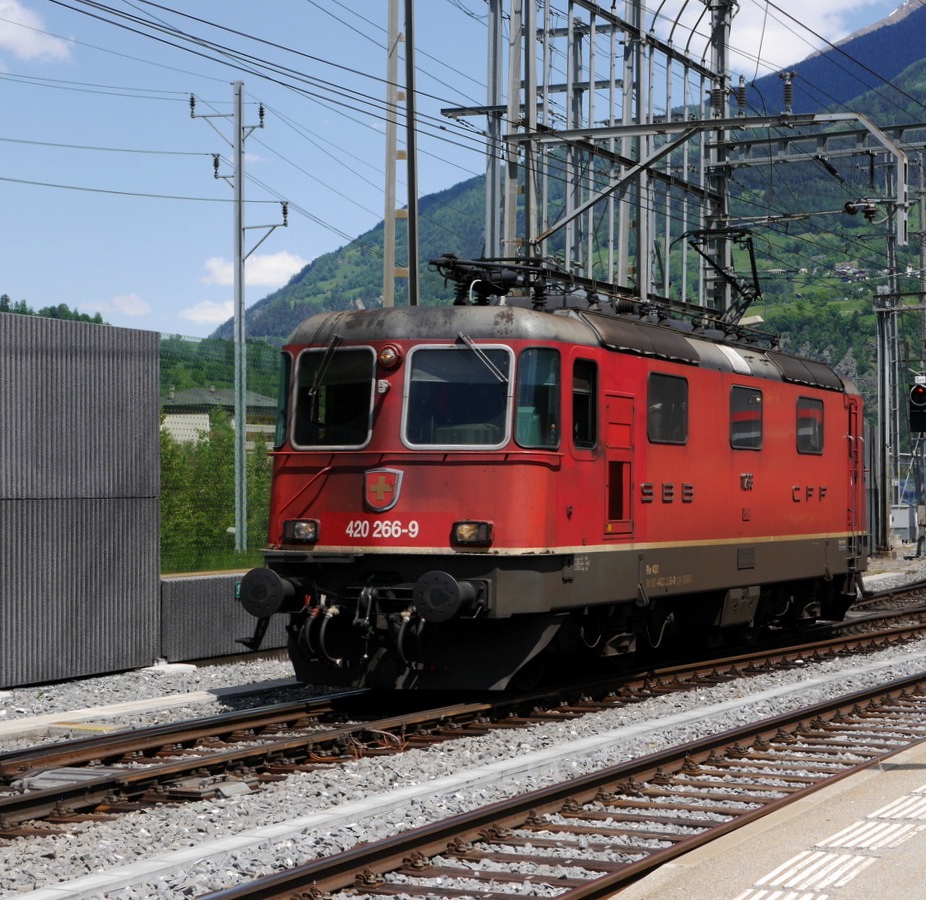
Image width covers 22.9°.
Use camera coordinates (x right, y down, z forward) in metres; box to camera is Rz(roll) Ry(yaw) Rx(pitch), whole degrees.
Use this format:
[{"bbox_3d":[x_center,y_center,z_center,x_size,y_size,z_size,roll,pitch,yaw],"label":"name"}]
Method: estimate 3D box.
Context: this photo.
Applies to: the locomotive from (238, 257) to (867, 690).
[{"bbox_3d":[1.982,0.243,27.631,2.970,4.450,15.410,-1,-1,23],"label":"locomotive"}]

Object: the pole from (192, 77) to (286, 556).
[{"bbox_3d":[-6.240,-3.660,63.670,2.950,13.070,0.280,-1,-1,23],"label":"pole"}]

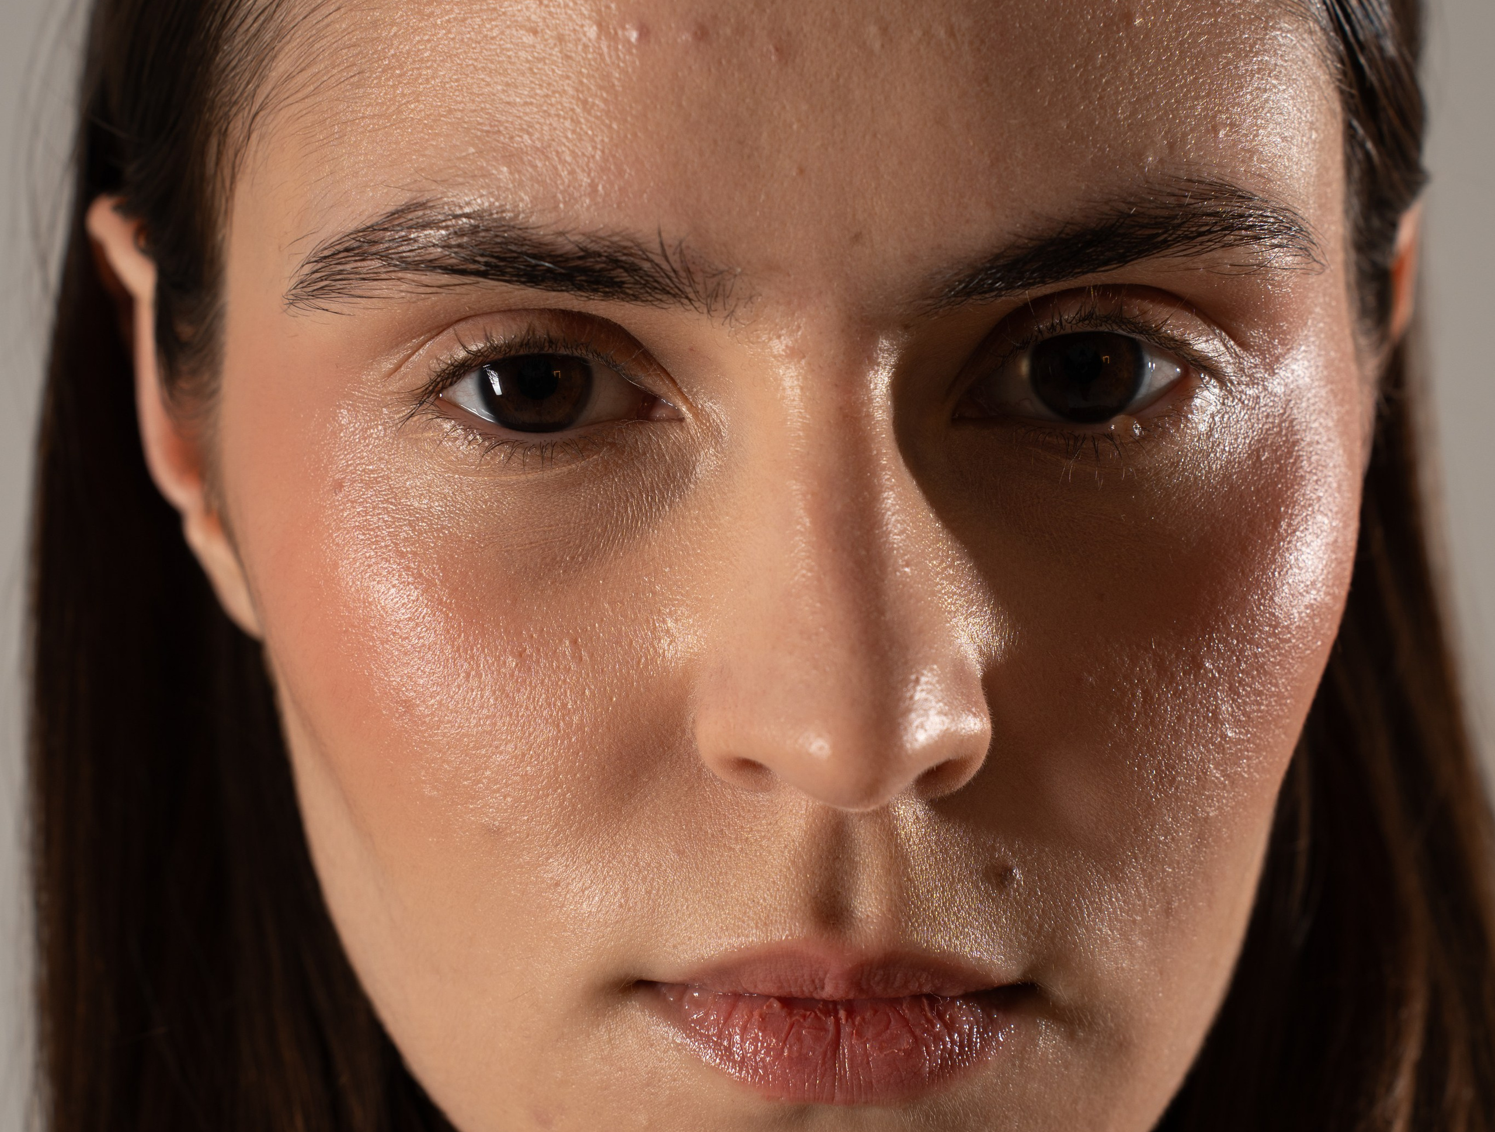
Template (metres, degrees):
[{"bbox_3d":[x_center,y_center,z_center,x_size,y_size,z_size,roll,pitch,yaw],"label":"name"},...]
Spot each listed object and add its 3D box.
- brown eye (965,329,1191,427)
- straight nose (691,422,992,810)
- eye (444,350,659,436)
[{"bbox_3d":[0.036,-0.021,0.517,0.025,0.011,0.011,-2,7,-5],"label":"brown eye"},{"bbox_3d":[0.010,0.005,0.503,0.032,0.041,0.026,-2,7,-5],"label":"straight nose"},{"bbox_3d":[-0.022,-0.019,0.514,0.025,0.010,0.011,-2,7,-5],"label":"eye"}]

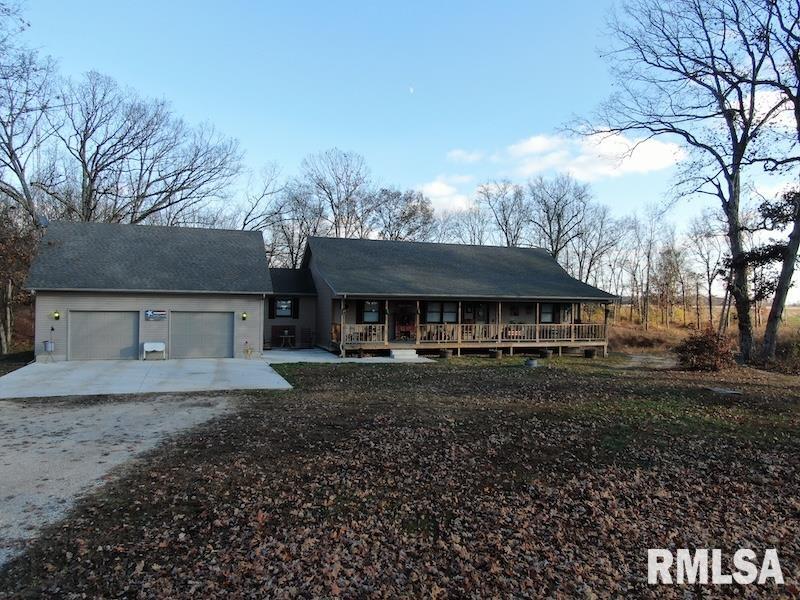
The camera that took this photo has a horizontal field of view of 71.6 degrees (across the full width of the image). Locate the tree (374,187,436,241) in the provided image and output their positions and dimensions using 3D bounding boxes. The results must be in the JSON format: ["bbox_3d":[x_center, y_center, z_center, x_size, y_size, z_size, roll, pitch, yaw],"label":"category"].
[{"bbox_3d":[0.334,-3.531,49.950,5.769,13.041,5.769,1,0,0],"label":"tree"}]

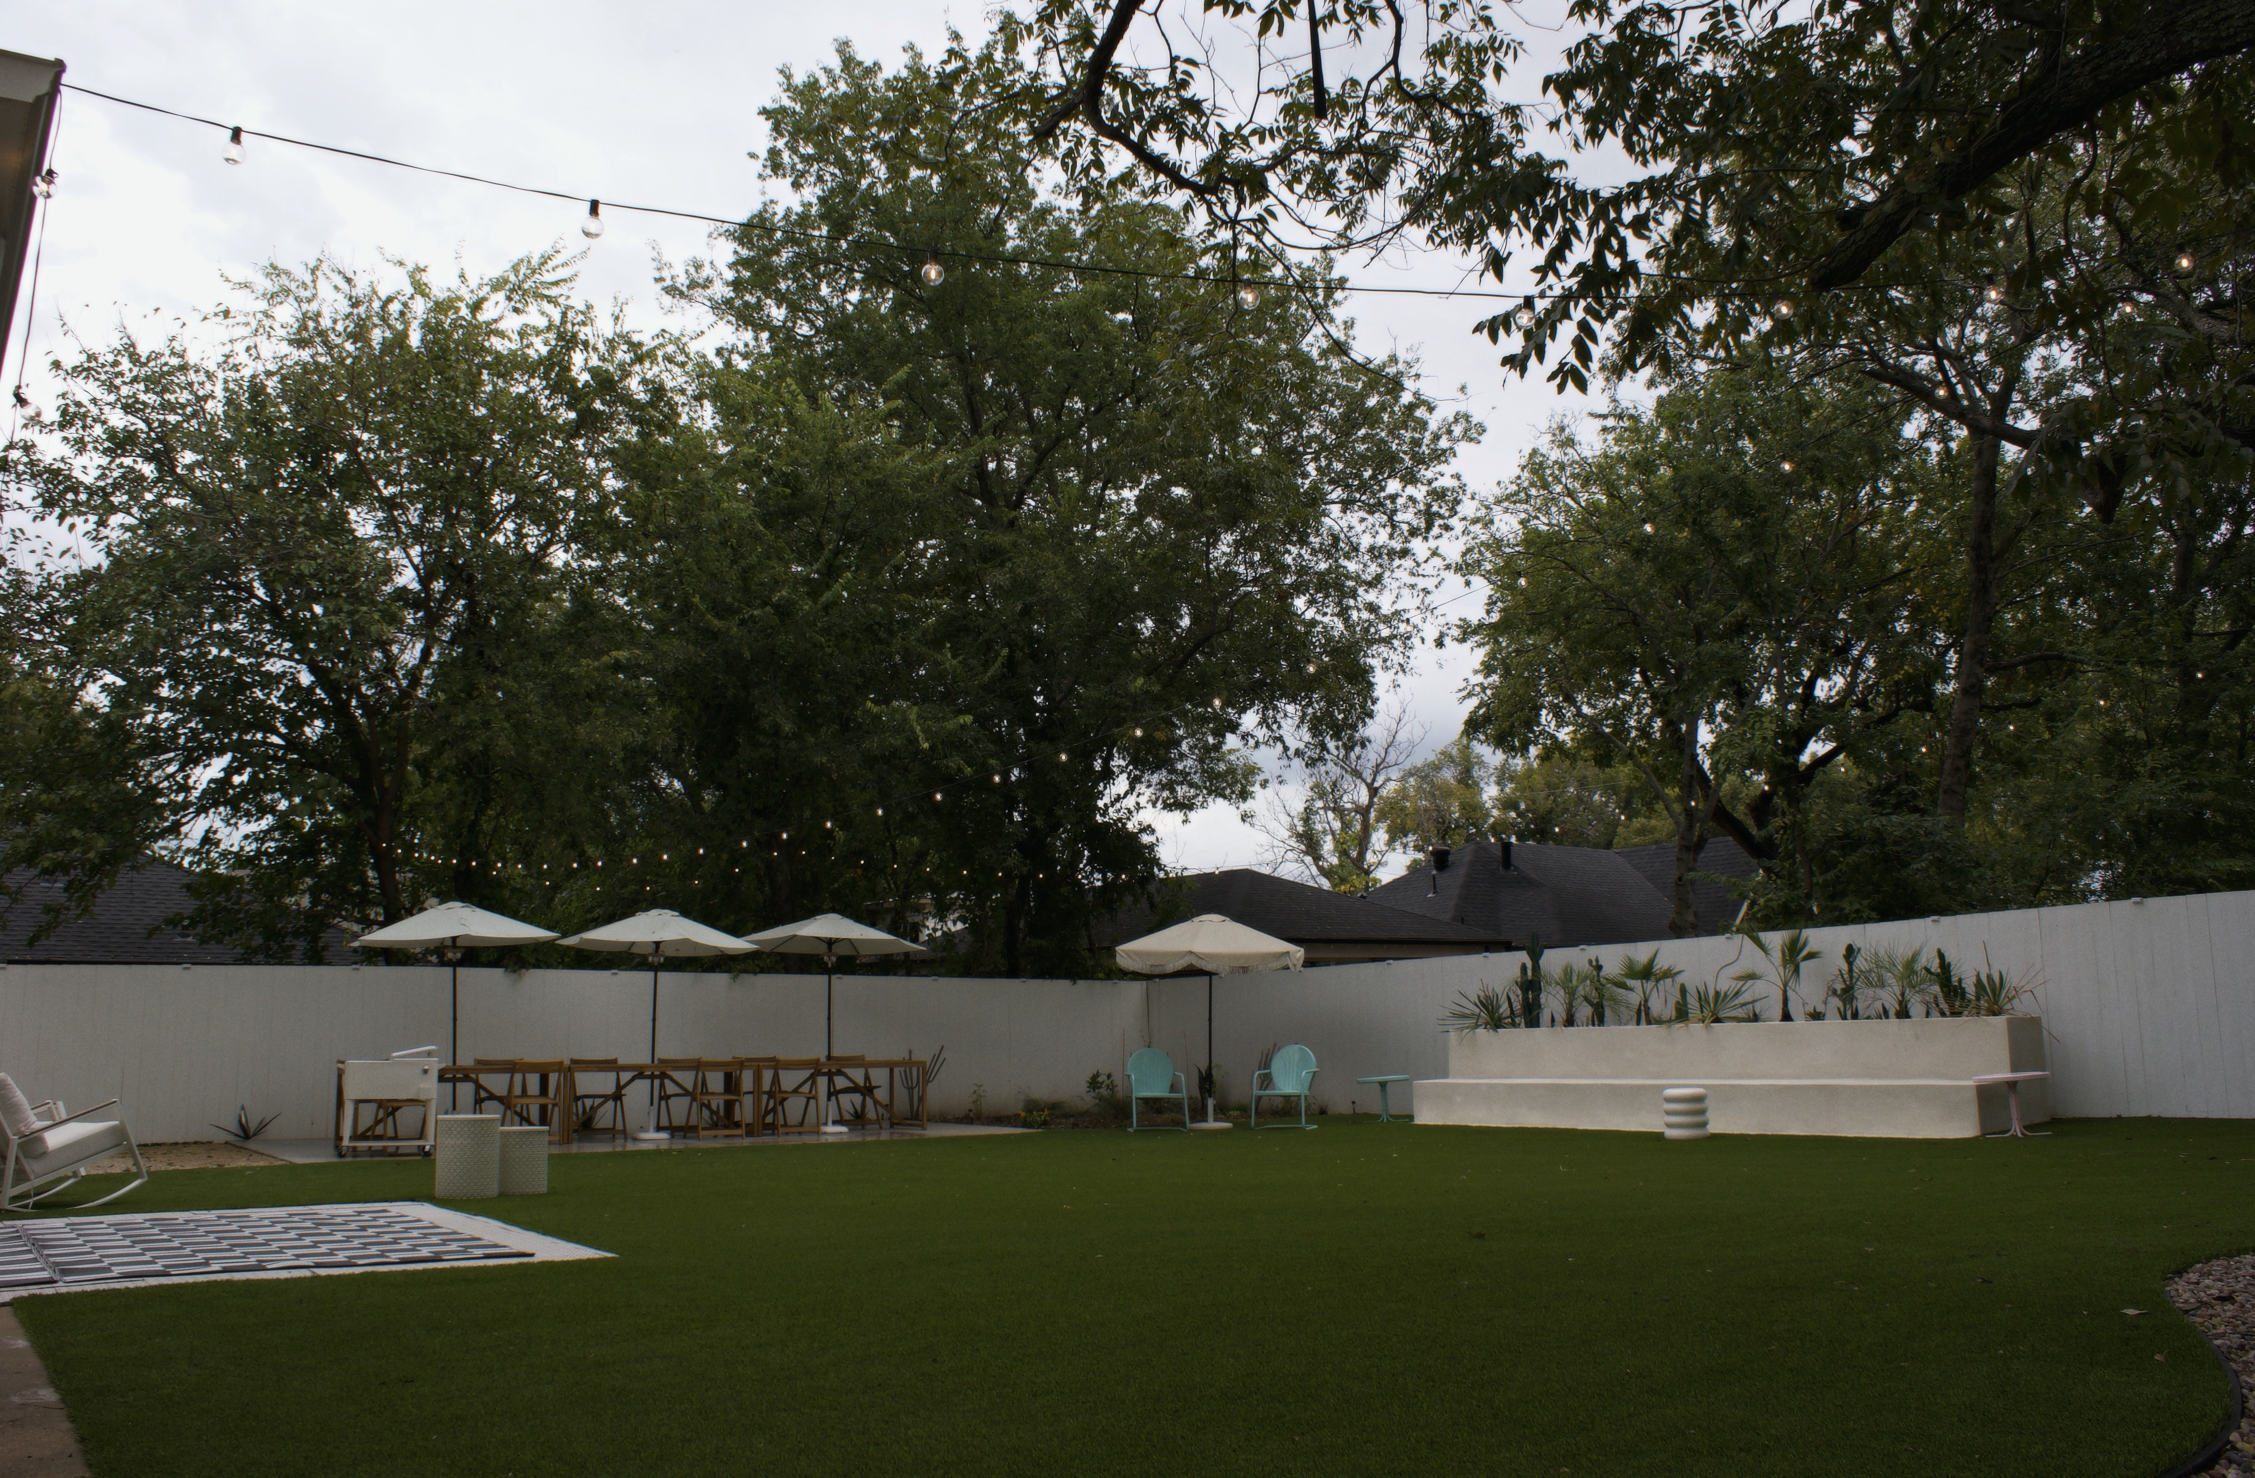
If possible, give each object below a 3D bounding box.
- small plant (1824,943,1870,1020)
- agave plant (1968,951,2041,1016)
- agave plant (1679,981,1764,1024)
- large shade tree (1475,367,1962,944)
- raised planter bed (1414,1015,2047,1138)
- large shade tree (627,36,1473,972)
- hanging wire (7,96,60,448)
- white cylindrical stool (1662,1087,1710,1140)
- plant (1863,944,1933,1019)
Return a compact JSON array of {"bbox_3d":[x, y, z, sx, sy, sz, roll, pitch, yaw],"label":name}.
[{"bbox_3d":[6.849,2.313,16.084,0.330,0.750,0.370,6,-12,-38],"label":"small plant"},{"bbox_3d":[7.397,2.065,14.251,0.566,0.550,0.566,7,-12,-41],"label":"agave plant"},{"bbox_3d":[5.708,2.528,16.226,0.755,0.406,0.755,7,-12,-41],"label":"agave plant"},{"bbox_3d":[7.863,-0.266,22.805,6.341,9.889,6.341,-2,-9,0],"label":"large shade tree"},{"bbox_3d":[5.411,3.161,15.919,1.515,0.958,5.843,7,-12,-41],"label":"raised planter bed"},{"bbox_3d":[-1.114,-2.794,24.271,11.702,15.836,11.117,-2,-9,0],"label":"large shade tree"},{"bbox_3d":[-2.063,-0.854,3.185,0.060,0.468,0.713,5,-12,-36],"label":"hanging wire"},{"bbox_3d":[4.892,3.277,14.796,0.396,0.452,0.396,-2,-9,0],"label":"white cylindrical stool"},{"bbox_3d":[6.777,2.122,14.862,0.576,0.666,0.576,7,-12,-41],"label":"plant"}]

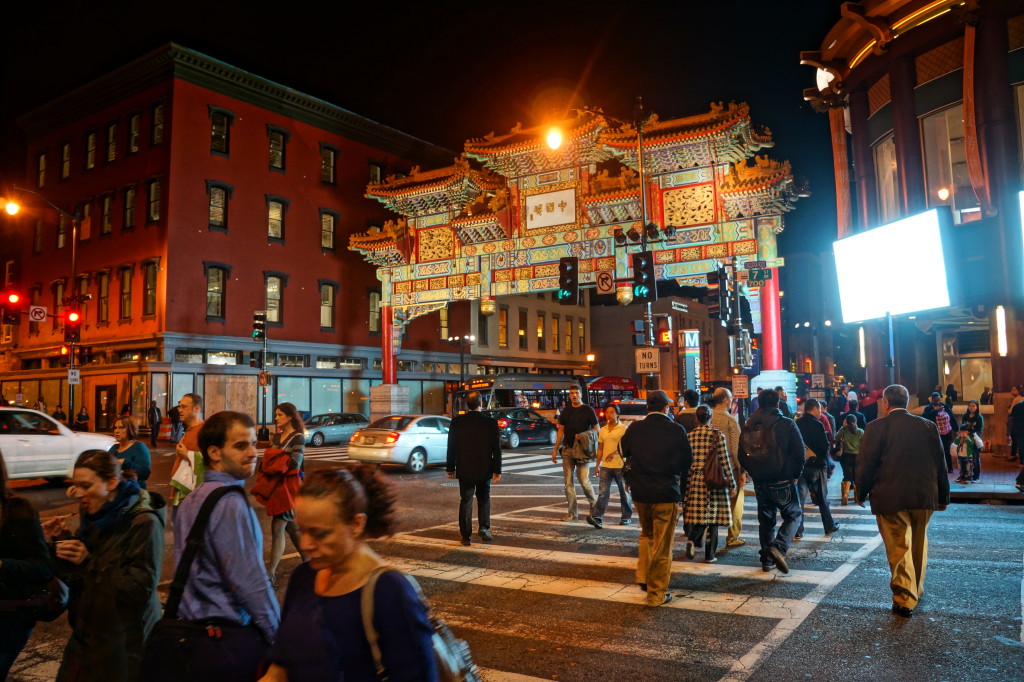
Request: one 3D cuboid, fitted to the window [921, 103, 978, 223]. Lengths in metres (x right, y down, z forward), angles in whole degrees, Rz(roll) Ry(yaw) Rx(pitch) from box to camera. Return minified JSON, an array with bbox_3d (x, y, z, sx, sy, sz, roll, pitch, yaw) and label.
[{"bbox_3d":[11.511,-4.613,20.254,0.150,3.180,1.620,1,-5,-23],"label":"window"}]

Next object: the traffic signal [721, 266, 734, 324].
[{"bbox_3d":[4.332,-0.967,15.800,0.460,1.180,0.460,-4,-6,33],"label":"traffic signal"}]

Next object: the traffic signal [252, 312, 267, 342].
[{"bbox_3d":[-9.966,-0.592,30.300,0.440,1.140,0.400,-4,-6,34],"label":"traffic signal"}]

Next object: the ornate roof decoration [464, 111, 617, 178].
[{"bbox_3d":[1.672,-8.828,34.569,7.200,2.700,3.200,-3,-5,33],"label":"ornate roof decoration"}]

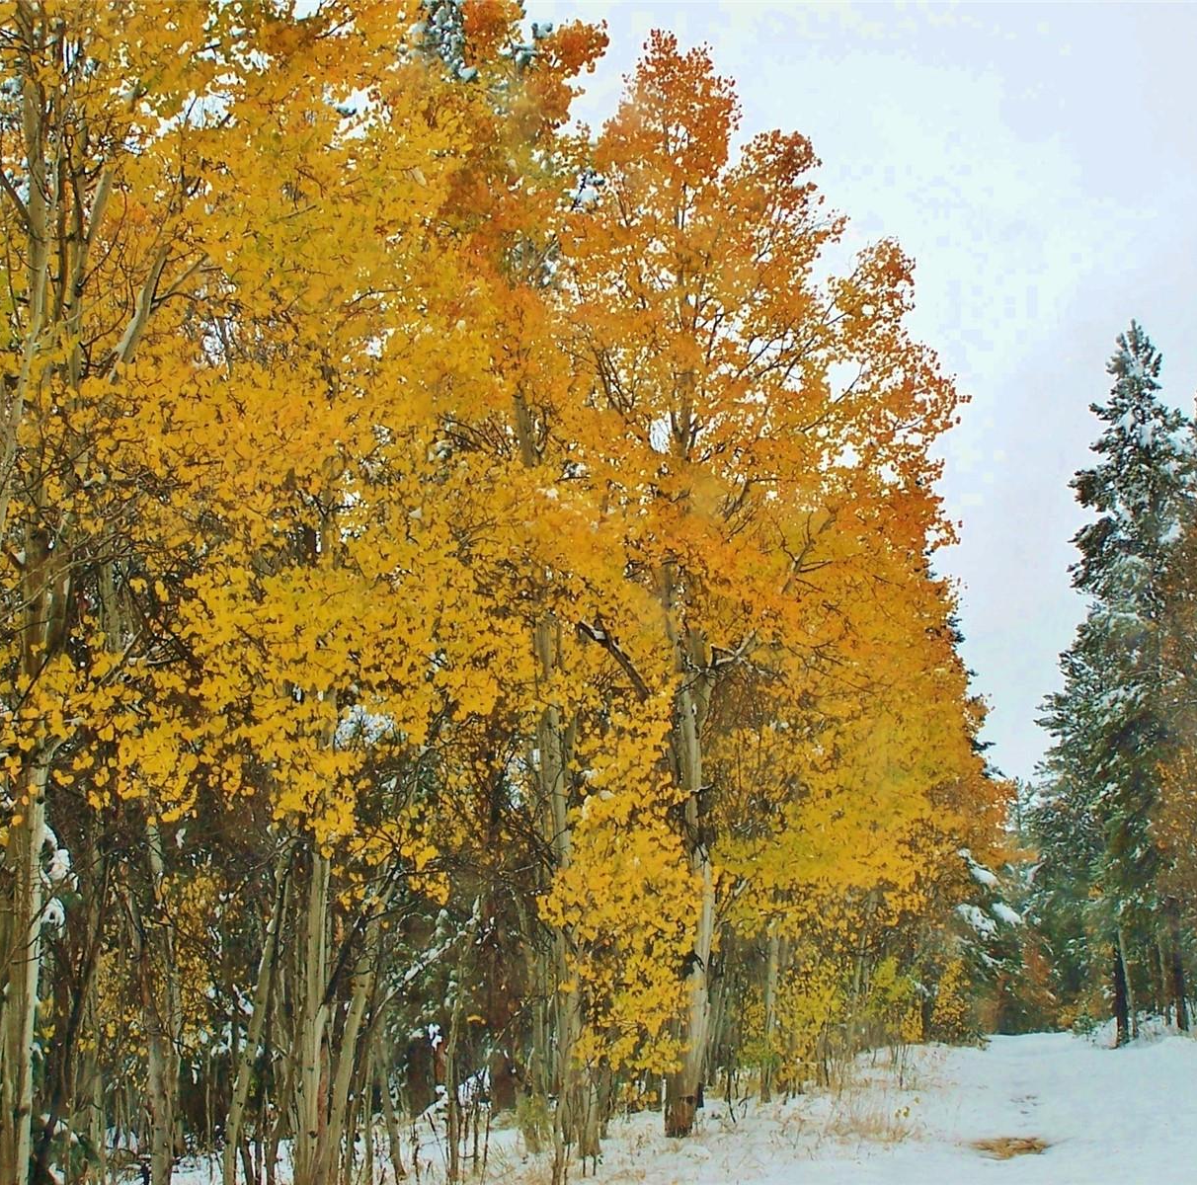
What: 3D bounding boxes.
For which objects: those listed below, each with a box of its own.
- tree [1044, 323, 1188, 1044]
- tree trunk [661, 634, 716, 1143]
[{"bbox_3d":[7.656,1.317,45.000,2.200,10.600,2.200,0,-6,0],"label":"tree"},{"bbox_3d":[0.653,2.065,22.000,0.360,3.700,0.320,0,-6,0],"label":"tree trunk"}]

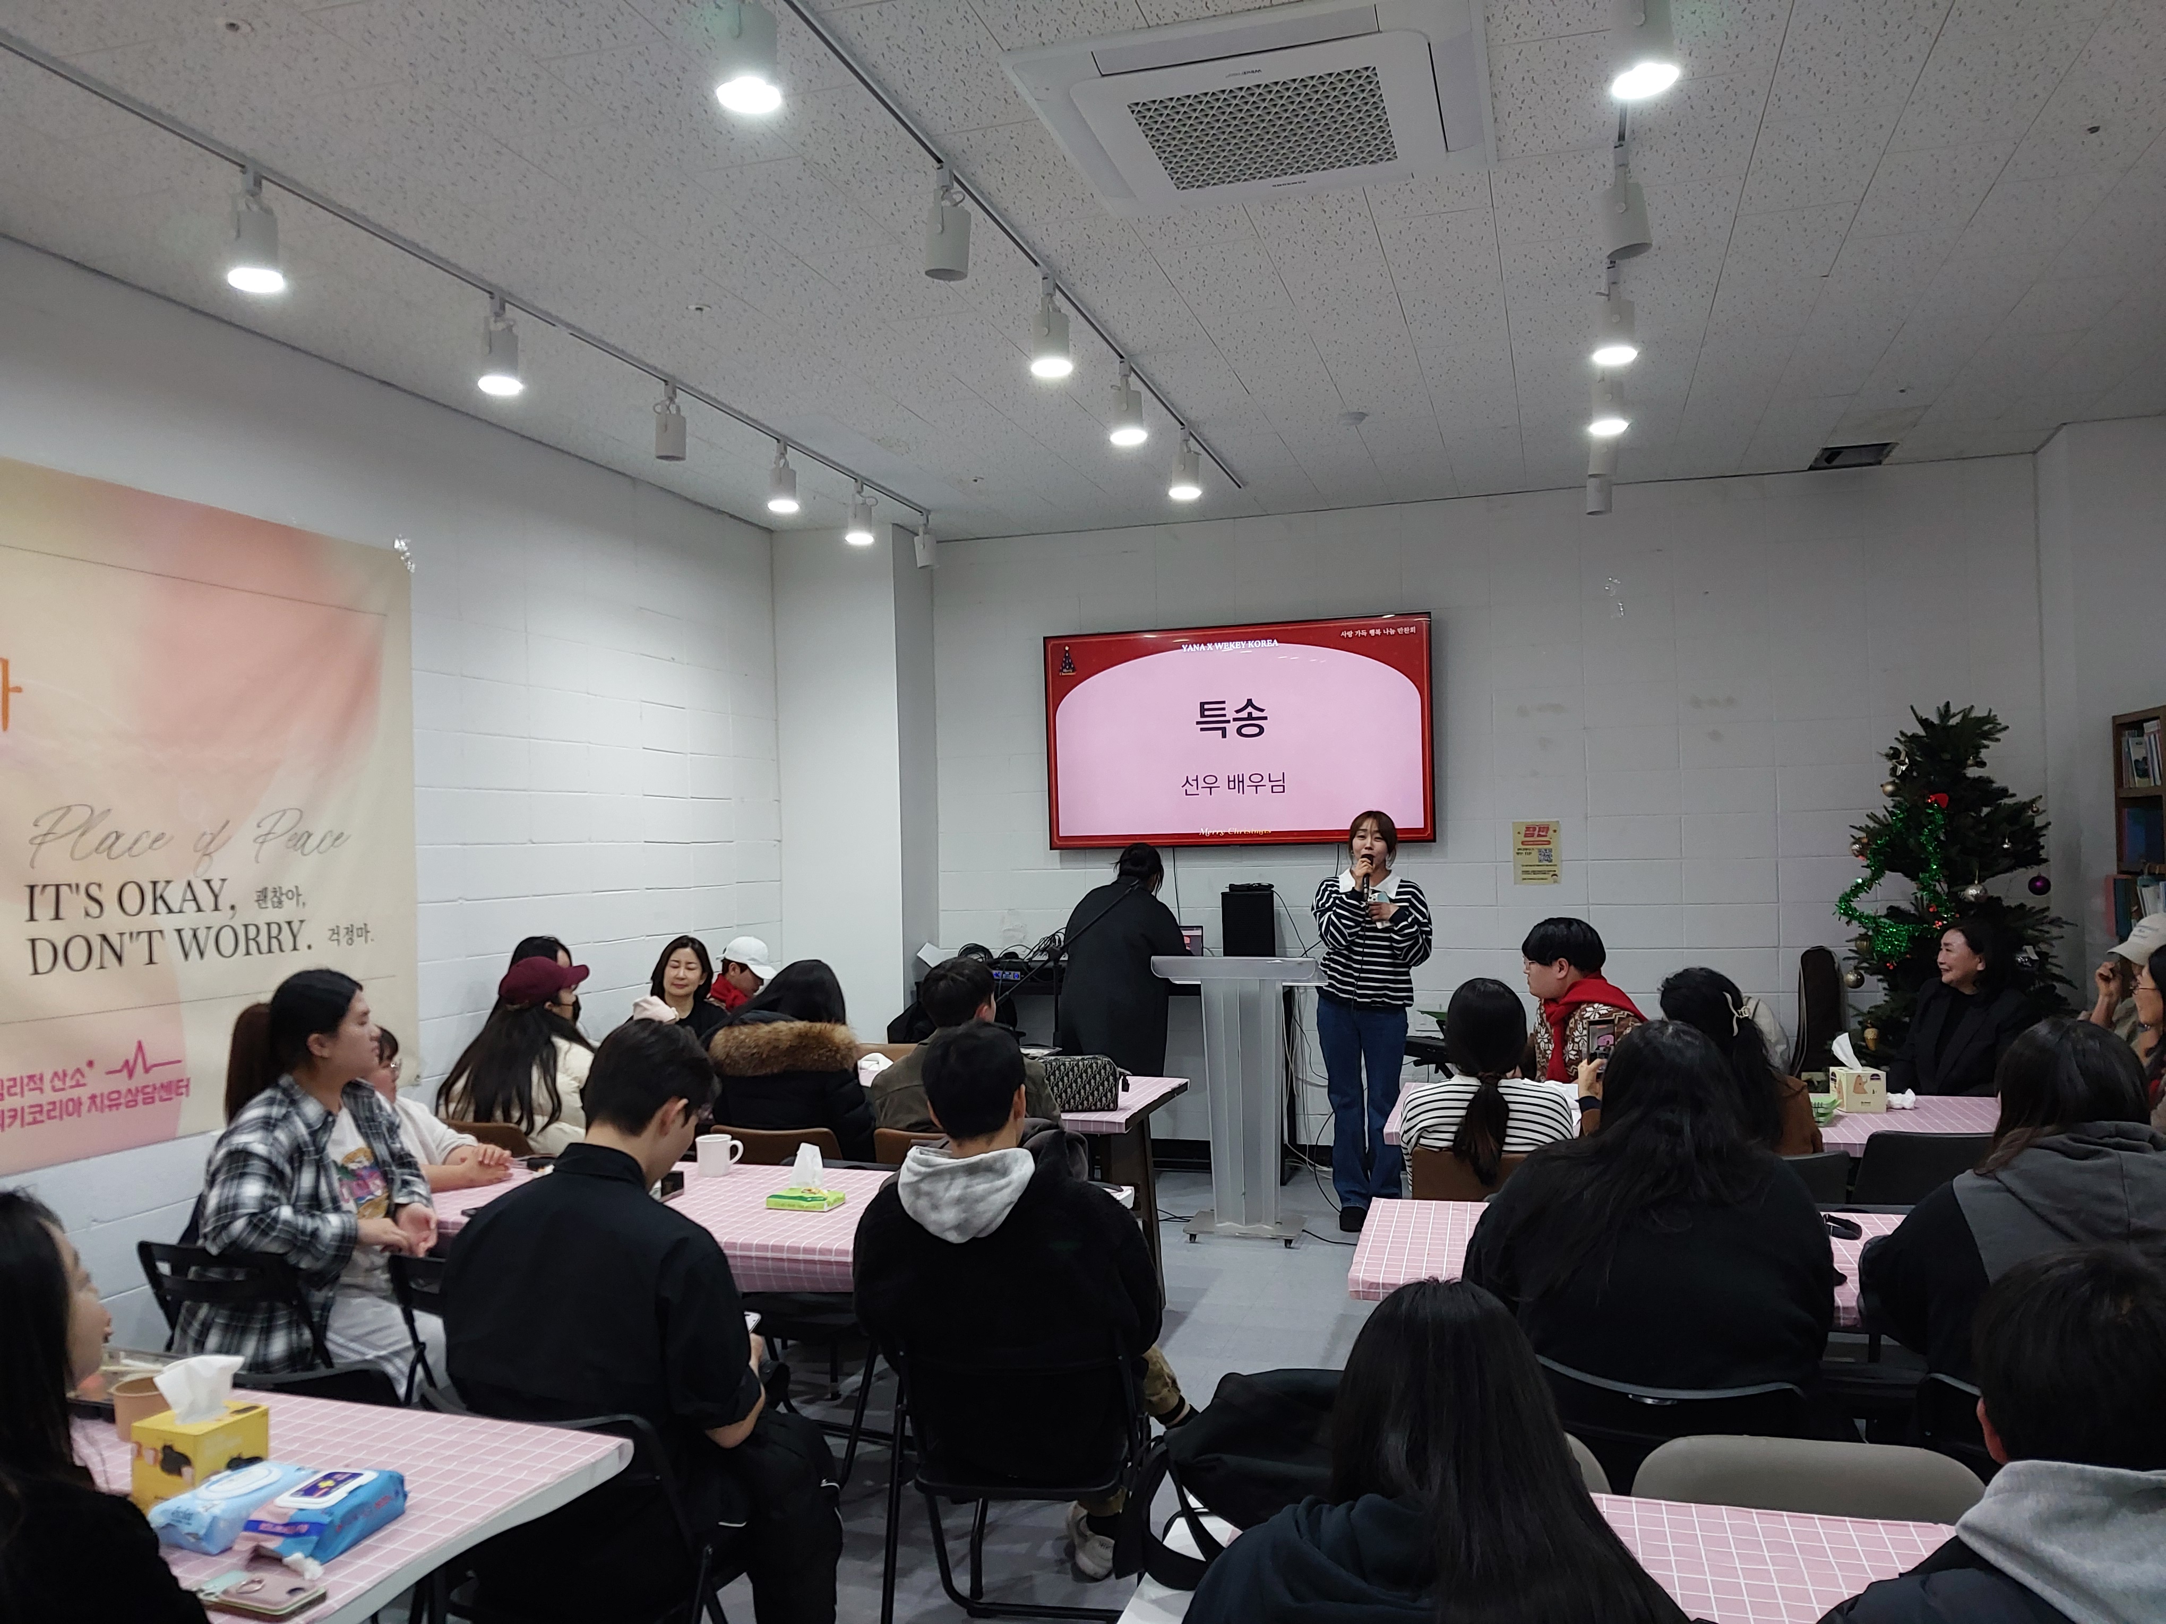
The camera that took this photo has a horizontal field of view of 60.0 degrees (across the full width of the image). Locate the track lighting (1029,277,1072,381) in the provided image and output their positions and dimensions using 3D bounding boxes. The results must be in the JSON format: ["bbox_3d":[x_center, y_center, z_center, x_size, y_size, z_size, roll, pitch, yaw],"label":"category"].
[{"bbox_3d":[-0.088,-1.308,5.056,0.100,0.245,0.100,-2,-1,14],"label":"track lighting"}]

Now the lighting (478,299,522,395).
[{"bbox_3d":[-1.626,-1.311,5.229,0.105,0.250,0.105,-2,-1,14],"label":"lighting"}]

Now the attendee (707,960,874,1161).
[{"bbox_3d":[-0.760,1.078,5.640,0.500,1.280,0.800,-2,-1,13],"label":"attendee"}]

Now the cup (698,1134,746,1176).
[{"bbox_3d":[-0.949,0.902,4.920,0.120,0.098,0.088,-1,-1,8],"label":"cup"}]

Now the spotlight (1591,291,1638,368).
[{"bbox_3d":[1.446,-1.349,5.099,0.100,0.240,0.100,-2,-1,14],"label":"spotlight"}]

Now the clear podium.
[{"bbox_3d":[0.634,1.141,7.520,0.650,1.120,0.410,-2,-1,16],"label":"clear podium"}]

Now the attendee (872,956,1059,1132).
[{"bbox_3d":[-0.210,1.053,5.520,0.530,1.300,0.800,-2,-1,18],"label":"attendee"}]

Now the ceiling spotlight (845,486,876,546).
[{"bbox_3d":[-0.889,-1.187,7.500,0.110,0.220,0.110,-1,-1,0],"label":"ceiling spotlight"}]

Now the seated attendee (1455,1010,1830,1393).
[{"bbox_3d":[0.940,0.990,3.120,0.560,1.290,0.800,-2,-1,18],"label":"seated attendee"}]

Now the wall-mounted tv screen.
[{"bbox_3d":[0.727,-0.365,8.997,1.905,1.080,0.065,-2,3,19],"label":"wall-mounted tv screen"}]

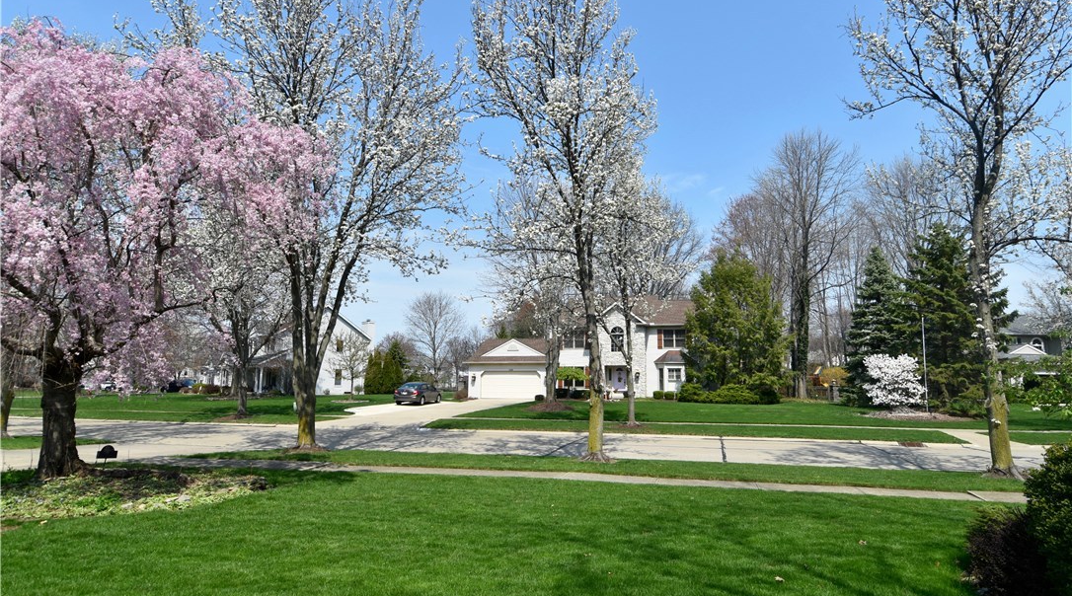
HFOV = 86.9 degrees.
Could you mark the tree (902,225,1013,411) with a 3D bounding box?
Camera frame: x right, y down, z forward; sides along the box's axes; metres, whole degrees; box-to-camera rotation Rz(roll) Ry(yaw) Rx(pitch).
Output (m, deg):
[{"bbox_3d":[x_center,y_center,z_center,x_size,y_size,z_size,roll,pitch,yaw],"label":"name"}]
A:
[{"bbox_3d":[26.890,1.033,36.474,6.000,11.717,6.000,-5,-9,36],"label":"tree"}]

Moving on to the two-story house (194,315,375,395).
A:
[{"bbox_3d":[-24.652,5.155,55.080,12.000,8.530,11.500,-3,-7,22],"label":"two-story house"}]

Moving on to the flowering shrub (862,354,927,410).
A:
[{"bbox_3d":[21.278,4.965,33.640,3.400,3.284,3.400,-5,-9,32],"label":"flowering shrub"}]

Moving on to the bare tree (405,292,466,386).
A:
[{"bbox_3d":[-11.491,4.913,64.880,7.000,11.170,7.000,0,-7,0],"label":"bare tree"}]

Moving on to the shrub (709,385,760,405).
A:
[{"bbox_3d":[13.983,6.808,39.770,3.400,1.320,2.400,-2,-7,15],"label":"shrub"}]

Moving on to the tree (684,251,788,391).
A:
[{"bbox_3d":[15.430,2.076,43.668,7.500,11.590,7.200,-2,-7,15],"label":"tree"}]

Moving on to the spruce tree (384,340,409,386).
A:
[{"bbox_3d":[-14.587,7.048,59.081,2.900,5.530,2.900,-2,-7,15],"label":"spruce tree"}]

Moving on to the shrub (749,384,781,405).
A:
[{"bbox_3d":[16.026,6.760,39.675,2.200,1.390,2.000,-2,-7,15],"label":"shrub"}]

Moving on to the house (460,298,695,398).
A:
[{"bbox_3d":[4.550,4.205,50.122,18.900,8.769,12.600,-1,-8,9],"label":"house"}]

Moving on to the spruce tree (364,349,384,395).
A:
[{"bbox_3d":[-14.800,6.739,51.561,1.800,4.017,1.800,2,-8,-16],"label":"spruce tree"}]

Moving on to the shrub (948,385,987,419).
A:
[{"bbox_3d":[22.716,5.364,29.554,2.100,1.532,2.100,-6,-9,37],"label":"shrub"}]

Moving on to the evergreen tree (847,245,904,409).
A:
[{"bbox_3d":[23.031,1.764,38.093,4.200,10.588,4.200,-4,-9,31],"label":"evergreen tree"}]

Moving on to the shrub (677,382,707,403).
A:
[{"bbox_3d":[11.467,6.964,41.463,2.150,1.400,2.000,-2,-7,15],"label":"shrub"}]

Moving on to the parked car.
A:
[{"bbox_3d":[-7.626,6.071,36.723,1.780,1.450,4.500,-1,-8,10],"label":"parked car"}]

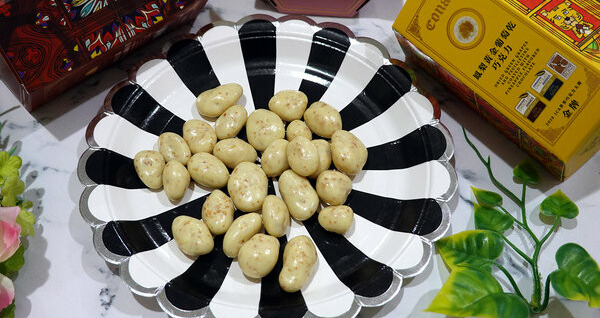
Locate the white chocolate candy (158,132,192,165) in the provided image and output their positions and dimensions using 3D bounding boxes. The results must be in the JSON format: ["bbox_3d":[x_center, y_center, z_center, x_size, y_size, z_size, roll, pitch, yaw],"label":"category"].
[{"bbox_3d":[-0.075,-0.006,0.398,0.017,0.016,0.025,-28,62,-17],"label":"white chocolate candy"}]

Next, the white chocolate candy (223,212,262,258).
[{"bbox_3d":[-0.032,0.042,0.369,0.015,0.014,0.030,24,60,13],"label":"white chocolate candy"}]

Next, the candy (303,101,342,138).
[{"bbox_3d":[0.015,-0.026,0.436,0.021,0.019,0.028,-34,64,-21],"label":"candy"}]

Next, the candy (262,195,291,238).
[{"bbox_3d":[-0.013,0.031,0.357,0.014,0.012,0.026,-12,58,-8],"label":"candy"}]

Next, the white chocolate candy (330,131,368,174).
[{"bbox_3d":[0.029,-0.004,0.394,0.020,0.019,0.031,-15,59,-10],"label":"white chocolate candy"}]

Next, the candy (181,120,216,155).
[{"bbox_3d":[-0.060,-0.014,0.402,0.019,0.018,0.024,-26,62,-16],"label":"candy"}]

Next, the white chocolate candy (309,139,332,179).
[{"bbox_3d":[0.010,0.000,0.377,0.016,0.014,0.026,11,58,7],"label":"white chocolate candy"}]

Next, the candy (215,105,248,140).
[{"bbox_3d":[-0.045,-0.024,0.436,0.017,0.016,0.029,25,60,15],"label":"candy"}]

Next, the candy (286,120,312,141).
[{"bbox_3d":[0.000,-0.015,0.387,0.015,0.013,0.016,-10,58,-7],"label":"candy"}]

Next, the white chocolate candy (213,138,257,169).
[{"bbox_3d":[-0.041,-0.004,0.422,0.028,0.017,0.019,12,57,7],"label":"white chocolate candy"}]

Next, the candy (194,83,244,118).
[{"bbox_3d":[-0.048,-0.035,0.398,0.029,0.015,0.016,-26,61,-16],"label":"candy"}]

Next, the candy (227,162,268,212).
[{"bbox_3d":[-0.030,0.015,0.379,0.022,0.020,0.031,-8,58,-6],"label":"candy"}]

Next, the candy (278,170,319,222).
[{"bbox_3d":[-0.001,0.020,0.378,0.020,0.019,0.034,-19,60,-13],"label":"candy"}]

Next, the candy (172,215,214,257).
[{"bbox_3d":[-0.056,0.040,0.348,0.018,0.017,0.026,-38,65,-22],"label":"candy"}]

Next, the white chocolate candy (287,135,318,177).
[{"bbox_3d":[0.002,-0.002,0.413,0.019,0.018,0.028,-15,58,-11],"label":"white chocolate candy"}]

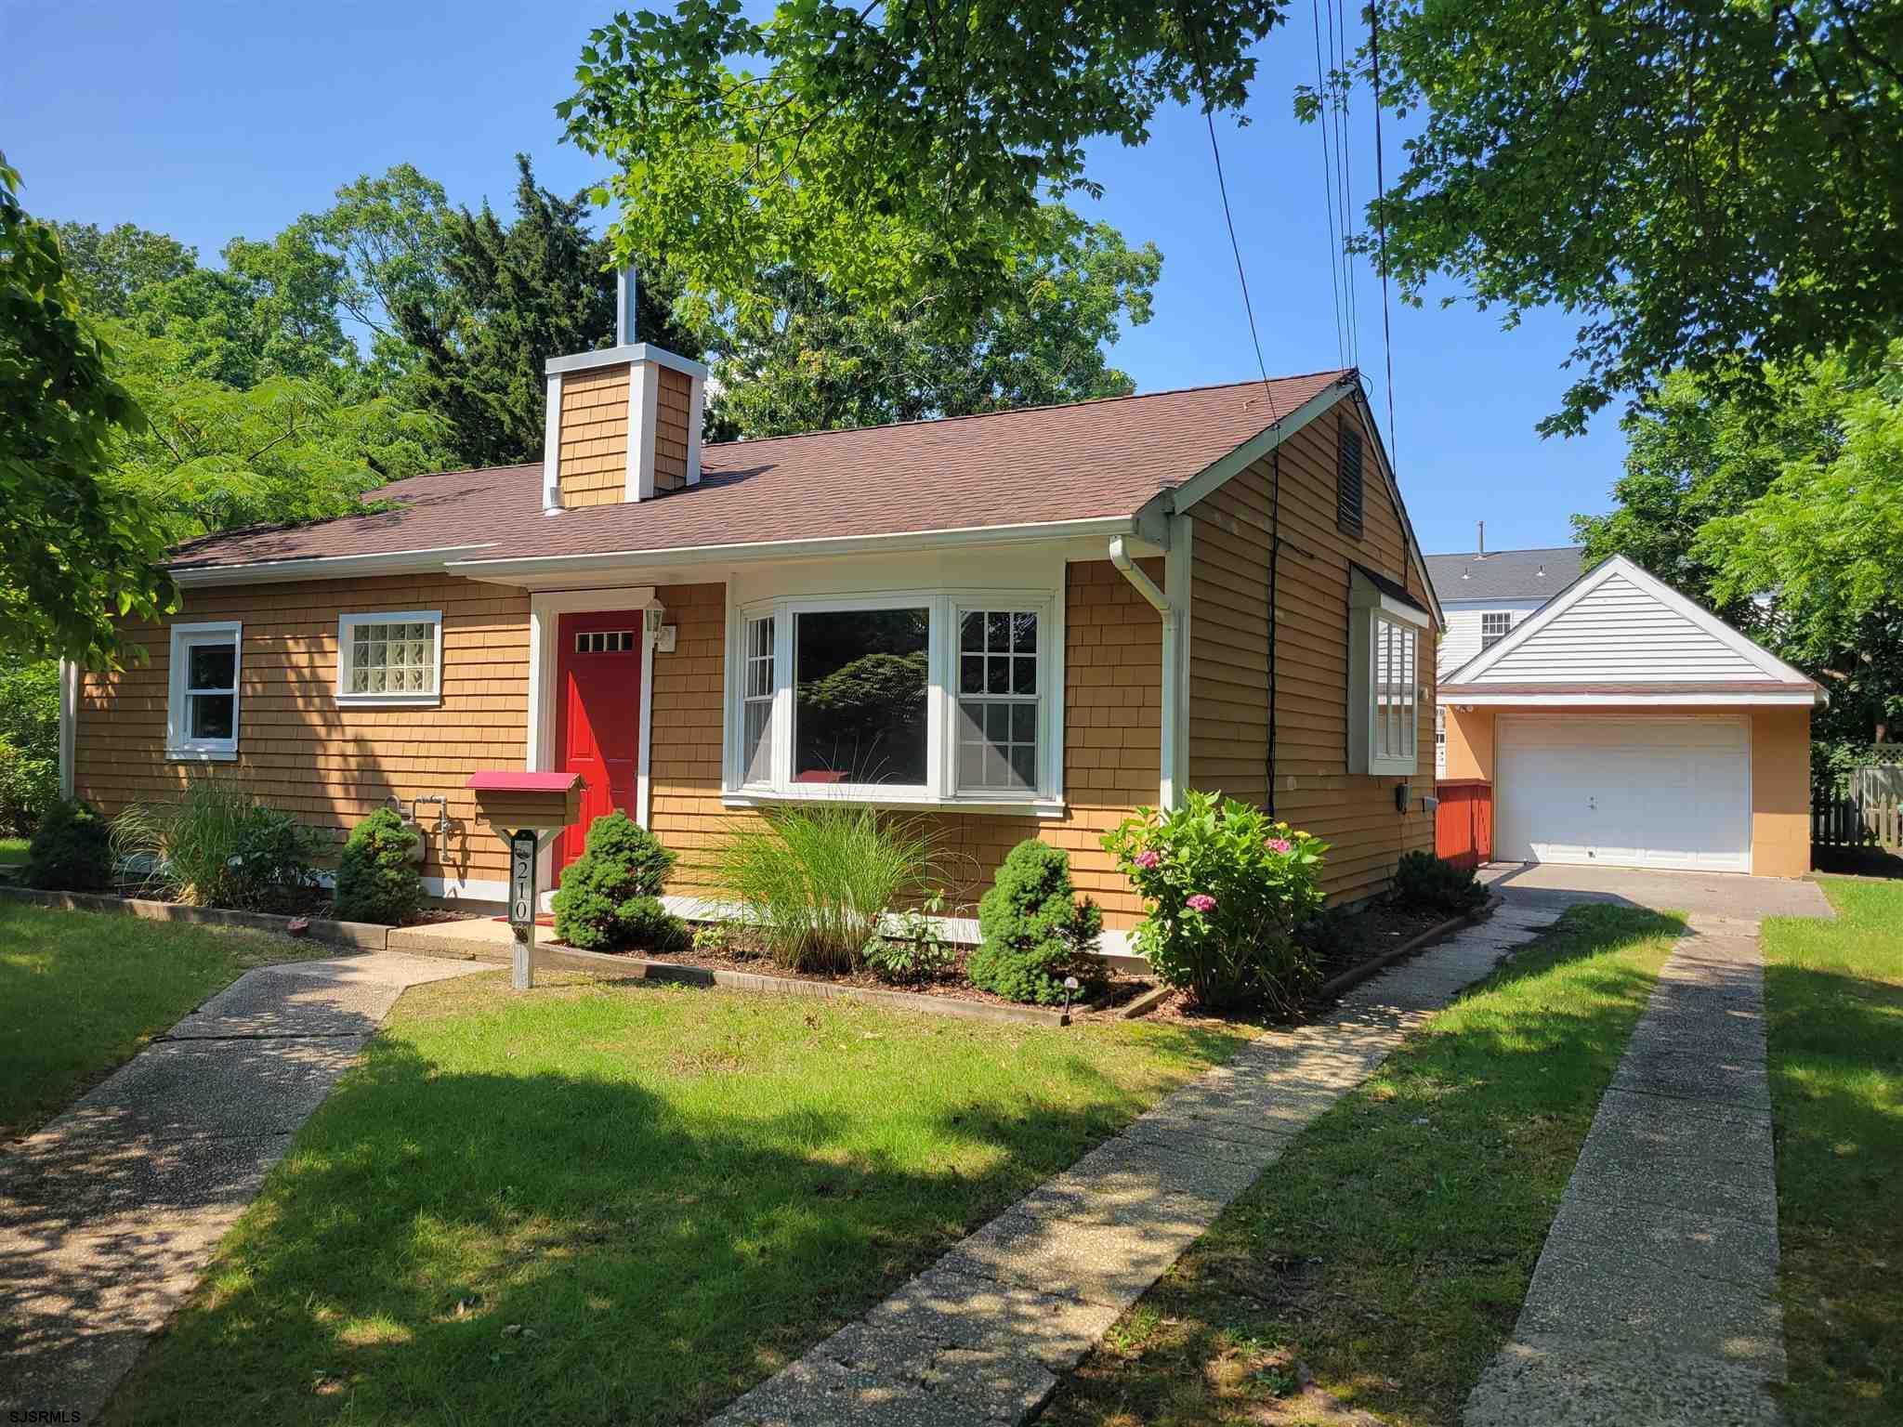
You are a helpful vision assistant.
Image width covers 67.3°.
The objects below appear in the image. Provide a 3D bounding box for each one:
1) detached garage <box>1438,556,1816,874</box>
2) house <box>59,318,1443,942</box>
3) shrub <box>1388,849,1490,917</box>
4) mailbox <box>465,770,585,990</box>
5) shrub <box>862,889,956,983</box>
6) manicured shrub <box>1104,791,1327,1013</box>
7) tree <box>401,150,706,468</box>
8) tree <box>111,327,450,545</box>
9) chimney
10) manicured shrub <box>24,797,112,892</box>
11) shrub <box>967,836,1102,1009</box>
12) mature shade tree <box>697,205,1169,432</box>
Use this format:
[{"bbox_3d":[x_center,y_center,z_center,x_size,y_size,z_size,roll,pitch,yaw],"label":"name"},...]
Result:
[{"bbox_3d":[10.441,0.078,21.897,4.840,4.220,6.600,0,-2,29],"label":"detached garage"},{"bbox_3d":[-1.869,-0.661,13.794,11.350,4.670,8.550,0,-2,29],"label":"house"},{"bbox_3d":[4.275,1.434,12.550,0.860,0.600,0.800,0,-2,29],"label":"shrub"},{"bbox_3d":[-2.314,0.886,7.750,0.640,1.200,0.250,1,-2,12],"label":"mailbox"},{"bbox_3d":[-0.227,1.219,7.950,0.530,0.520,0.500,0,-2,29],"label":"shrub"},{"bbox_3d":[1.366,0.959,7.400,1.150,1.150,1.100,0,-2,29],"label":"manicured shrub"},{"bbox_3d":[-7.397,-4.057,26.000,5.800,12.100,5.800,0,-2,29],"label":"tree"},{"bbox_3d":[-9.081,-1.658,19.000,6.200,6.900,6.200,0,-2,29],"label":"tree"},{"bbox_3d":[-2.627,-2.585,11.428,1.050,2.100,0.780,0,-2,29],"label":"chimney"},{"bbox_3d":[-7.600,1.088,12.300,0.760,0.840,0.760,0,-2,29],"label":"manicured shrub"},{"bbox_3d":[0.444,1.058,7.550,0.700,0.860,0.700,1,-2,0],"label":"shrub"},{"bbox_3d":[-0.295,-3.751,27.000,8.800,11.800,8.600,0,-2,29],"label":"mature shade tree"}]

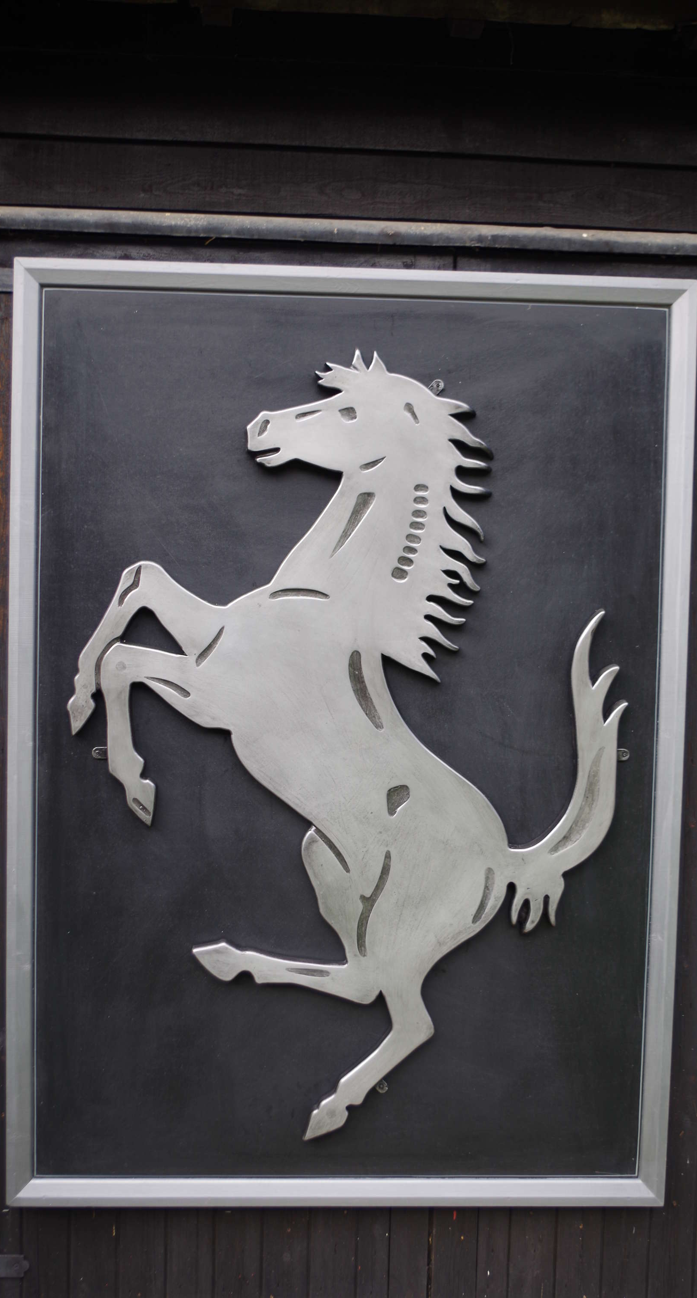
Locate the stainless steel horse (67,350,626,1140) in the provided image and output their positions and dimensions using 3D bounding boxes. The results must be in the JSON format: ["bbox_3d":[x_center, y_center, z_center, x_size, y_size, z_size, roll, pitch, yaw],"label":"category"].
[{"bbox_3d":[0.003,0.197,2.493,1.068,1.522,0.030,1,3,-3],"label":"stainless steel horse"}]

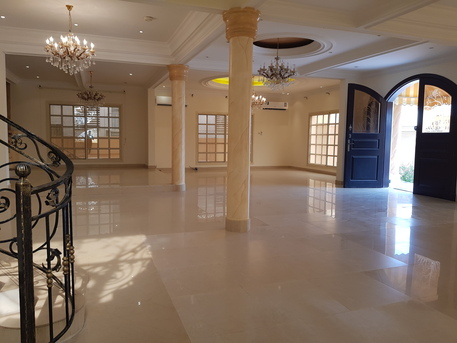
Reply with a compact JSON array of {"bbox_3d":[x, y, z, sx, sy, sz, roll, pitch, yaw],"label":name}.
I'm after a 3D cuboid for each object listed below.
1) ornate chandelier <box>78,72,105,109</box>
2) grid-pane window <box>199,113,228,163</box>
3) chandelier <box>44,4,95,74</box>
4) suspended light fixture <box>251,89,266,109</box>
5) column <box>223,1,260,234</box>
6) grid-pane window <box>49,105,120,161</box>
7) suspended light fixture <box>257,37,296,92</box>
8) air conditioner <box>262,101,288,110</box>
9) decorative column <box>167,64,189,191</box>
[{"bbox_3d":[-3.969,-2.335,9.910,0.800,1.106,0.800,-2,6,-20],"label":"ornate chandelier"},{"bbox_3d":[-0.099,-1.290,13.706,2.306,1.925,0.140,-2,6,-20],"label":"grid-pane window"},{"bbox_3d":[-2.565,-2.127,5.556,0.780,1.091,0.780,-2,6,-20],"label":"chandelier"},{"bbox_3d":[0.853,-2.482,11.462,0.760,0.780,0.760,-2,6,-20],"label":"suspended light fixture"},{"bbox_3d":[0.157,-0.666,4.885,0.540,3.040,0.540,1,6,0],"label":"column"},{"bbox_3d":[-4.993,-1.363,12.158,2.306,1.934,0.140,-2,6,-20],"label":"grid-pane window"},{"bbox_3d":[1.000,-2.175,7.010,0.820,1.042,0.820,1,6,0],"label":"suspended light fixture"},{"bbox_3d":[1.965,-2.673,14.135,1.060,0.330,0.250,-2,6,-20],"label":"air conditioner"},{"bbox_3d":[-1.217,-1.031,8.336,0.530,3.020,0.530,-2,6,-20],"label":"decorative column"}]

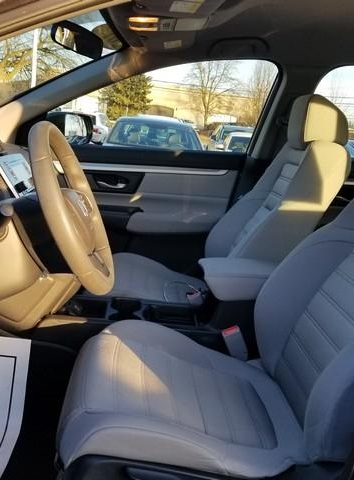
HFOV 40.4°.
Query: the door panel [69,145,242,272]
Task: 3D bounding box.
[{"bbox_3d":[-0.202,-0.104,2.035,0.900,0.600,0.130,6,13,-4],"label":"door panel"}]

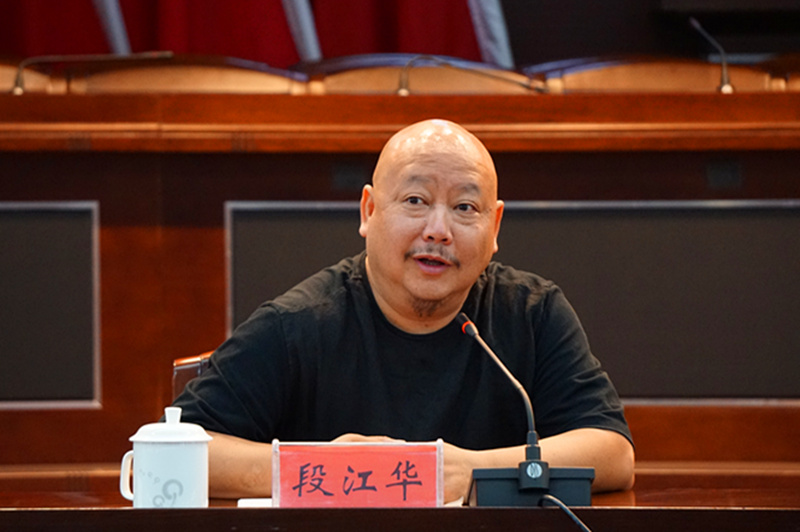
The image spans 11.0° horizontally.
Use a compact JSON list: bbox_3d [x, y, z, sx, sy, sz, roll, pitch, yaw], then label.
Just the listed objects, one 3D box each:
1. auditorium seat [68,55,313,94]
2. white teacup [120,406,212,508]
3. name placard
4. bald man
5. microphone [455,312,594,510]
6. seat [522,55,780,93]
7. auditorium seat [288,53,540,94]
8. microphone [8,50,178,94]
[{"bbox_3d":[-0.485,0.000,9.420,0.570,0.960,0.620,0,0,0],"label":"auditorium seat"},{"bbox_3d":[-0.279,0.231,4.905,0.117,0.127,0.098,0,1,30],"label":"white teacup"},{"bbox_3d":[-0.050,0.249,4.880,0.200,0.090,0.060,0,0,0],"label":"name placard"},{"bbox_3d":[0.005,0.430,5.370,0.590,1.230,0.750,0,0,-1],"label":"bald man"},{"bbox_3d":[0.151,0.173,4.980,0.150,0.235,0.240,0,1,-9],"label":"microphone"},{"bbox_3d":[0.572,0.000,9.420,0.570,0.960,0.620,0,0,0],"label":"seat"},{"bbox_3d":[0.040,0.000,9.420,0.570,0.960,0.620,0,0,0],"label":"auditorium seat"},{"bbox_3d":[-0.664,-0.392,8.970,0.350,0.140,0.180,0,1,-18],"label":"microphone"}]

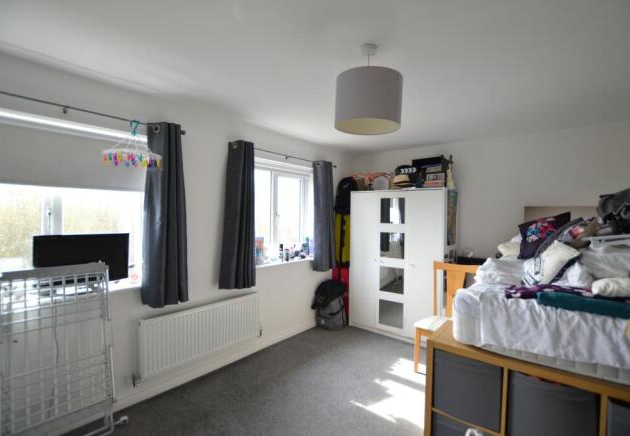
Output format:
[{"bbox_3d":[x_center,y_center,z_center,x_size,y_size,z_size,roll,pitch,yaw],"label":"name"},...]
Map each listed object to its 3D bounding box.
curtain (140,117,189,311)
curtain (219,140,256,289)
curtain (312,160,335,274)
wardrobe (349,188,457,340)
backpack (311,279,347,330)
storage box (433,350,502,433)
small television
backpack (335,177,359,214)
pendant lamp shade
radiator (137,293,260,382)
[{"bbox_3d":[-1.211,-0.019,2.214,0.140,1.402,0.260,1,-1,40],"label":"curtain"},{"bbox_3d":[-0.772,-0.028,2.738,0.140,1.401,0.285,1,-1,40],"label":"curtain"},{"bbox_3d":[0.122,-0.029,3.808,0.130,1.464,0.302,1,-1,40],"label":"curtain"},{"bbox_3d":[1.127,0.589,3.638,1.200,1.880,0.500,1,-1,40],"label":"wardrobe"},{"bbox_3d":[0.224,1.201,3.781,0.380,0.610,0.300,1,-1,20],"label":"backpack"},{"bbox_3d":[0.948,0.934,1.654,0.330,0.330,0.380,1,-1,40],"label":"storage box"},{"bbox_3d":[-1.648,0.312,1.961,0.130,0.385,0.530,1,-1,40],"label":"small television"},{"bbox_3d":[0.480,-0.332,4.061,0.340,0.540,0.240,1,-1,40],"label":"backpack"},{"bbox_3d":[0.306,-0.651,1.564,0.372,0.245,0.372,1,-1,0],"label":"pendant lamp shade"},{"bbox_3d":[-0.989,1.023,2.535,0.090,0.438,1.104,1,-1,40],"label":"radiator"}]

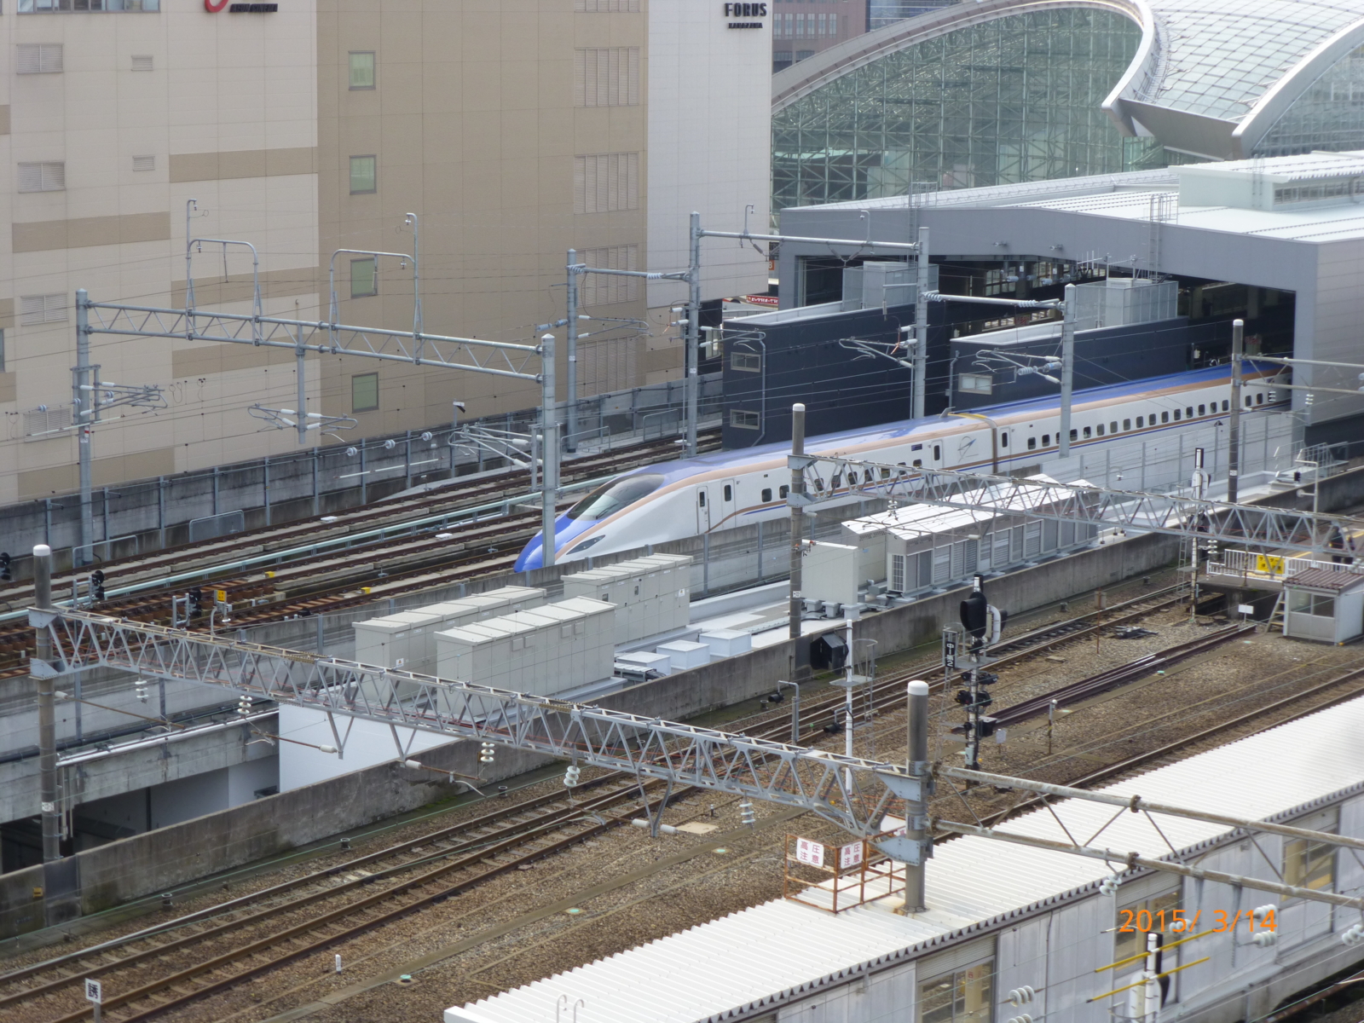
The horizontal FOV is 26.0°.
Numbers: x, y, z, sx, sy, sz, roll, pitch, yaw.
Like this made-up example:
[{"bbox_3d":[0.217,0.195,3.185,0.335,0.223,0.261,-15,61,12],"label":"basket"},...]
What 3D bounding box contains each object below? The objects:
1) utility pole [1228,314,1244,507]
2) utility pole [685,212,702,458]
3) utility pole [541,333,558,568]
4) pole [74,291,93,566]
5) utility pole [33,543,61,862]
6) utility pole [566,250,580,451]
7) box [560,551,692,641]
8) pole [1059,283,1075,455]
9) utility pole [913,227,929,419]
[{"bbox_3d":[21.632,-3.257,115.692,0.350,8.533,0.350,8,13,39],"label":"utility pole"},{"bbox_3d":[0.547,-7.482,130.039,0.370,11.311,0.370,8,13,39],"label":"utility pole"},{"bbox_3d":[-4.264,-0.742,94.775,0.370,9.904,0.370,8,13,39],"label":"utility pole"},{"bbox_3d":[-21.643,-3.046,107.188,0.370,10.002,0.370,8,13,39],"label":"pole"},{"bbox_3d":[-14.276,4.950,66.484,0.370,8.529,0.370,8,13,39],"label":"utility pole"},{"bbox_3d":[-4.984,-7.297,134.597,0.370,9.327,0.370,8,13,39],"label":"utility pole"},{"bbox_3d":[-1.696,2.777,92.776,1.460,2.280,4.930,7,12,35],"label":"box"},{"bbox_3d":[15.400,-4.395,118.232,0.370,9.429,0.370,8,13,39],"label":"pole"},{"bbox_3d":[9.923,-6.128,122.605,0.370,11.288,0.370,8,13,39],"label":"utility pole"}]

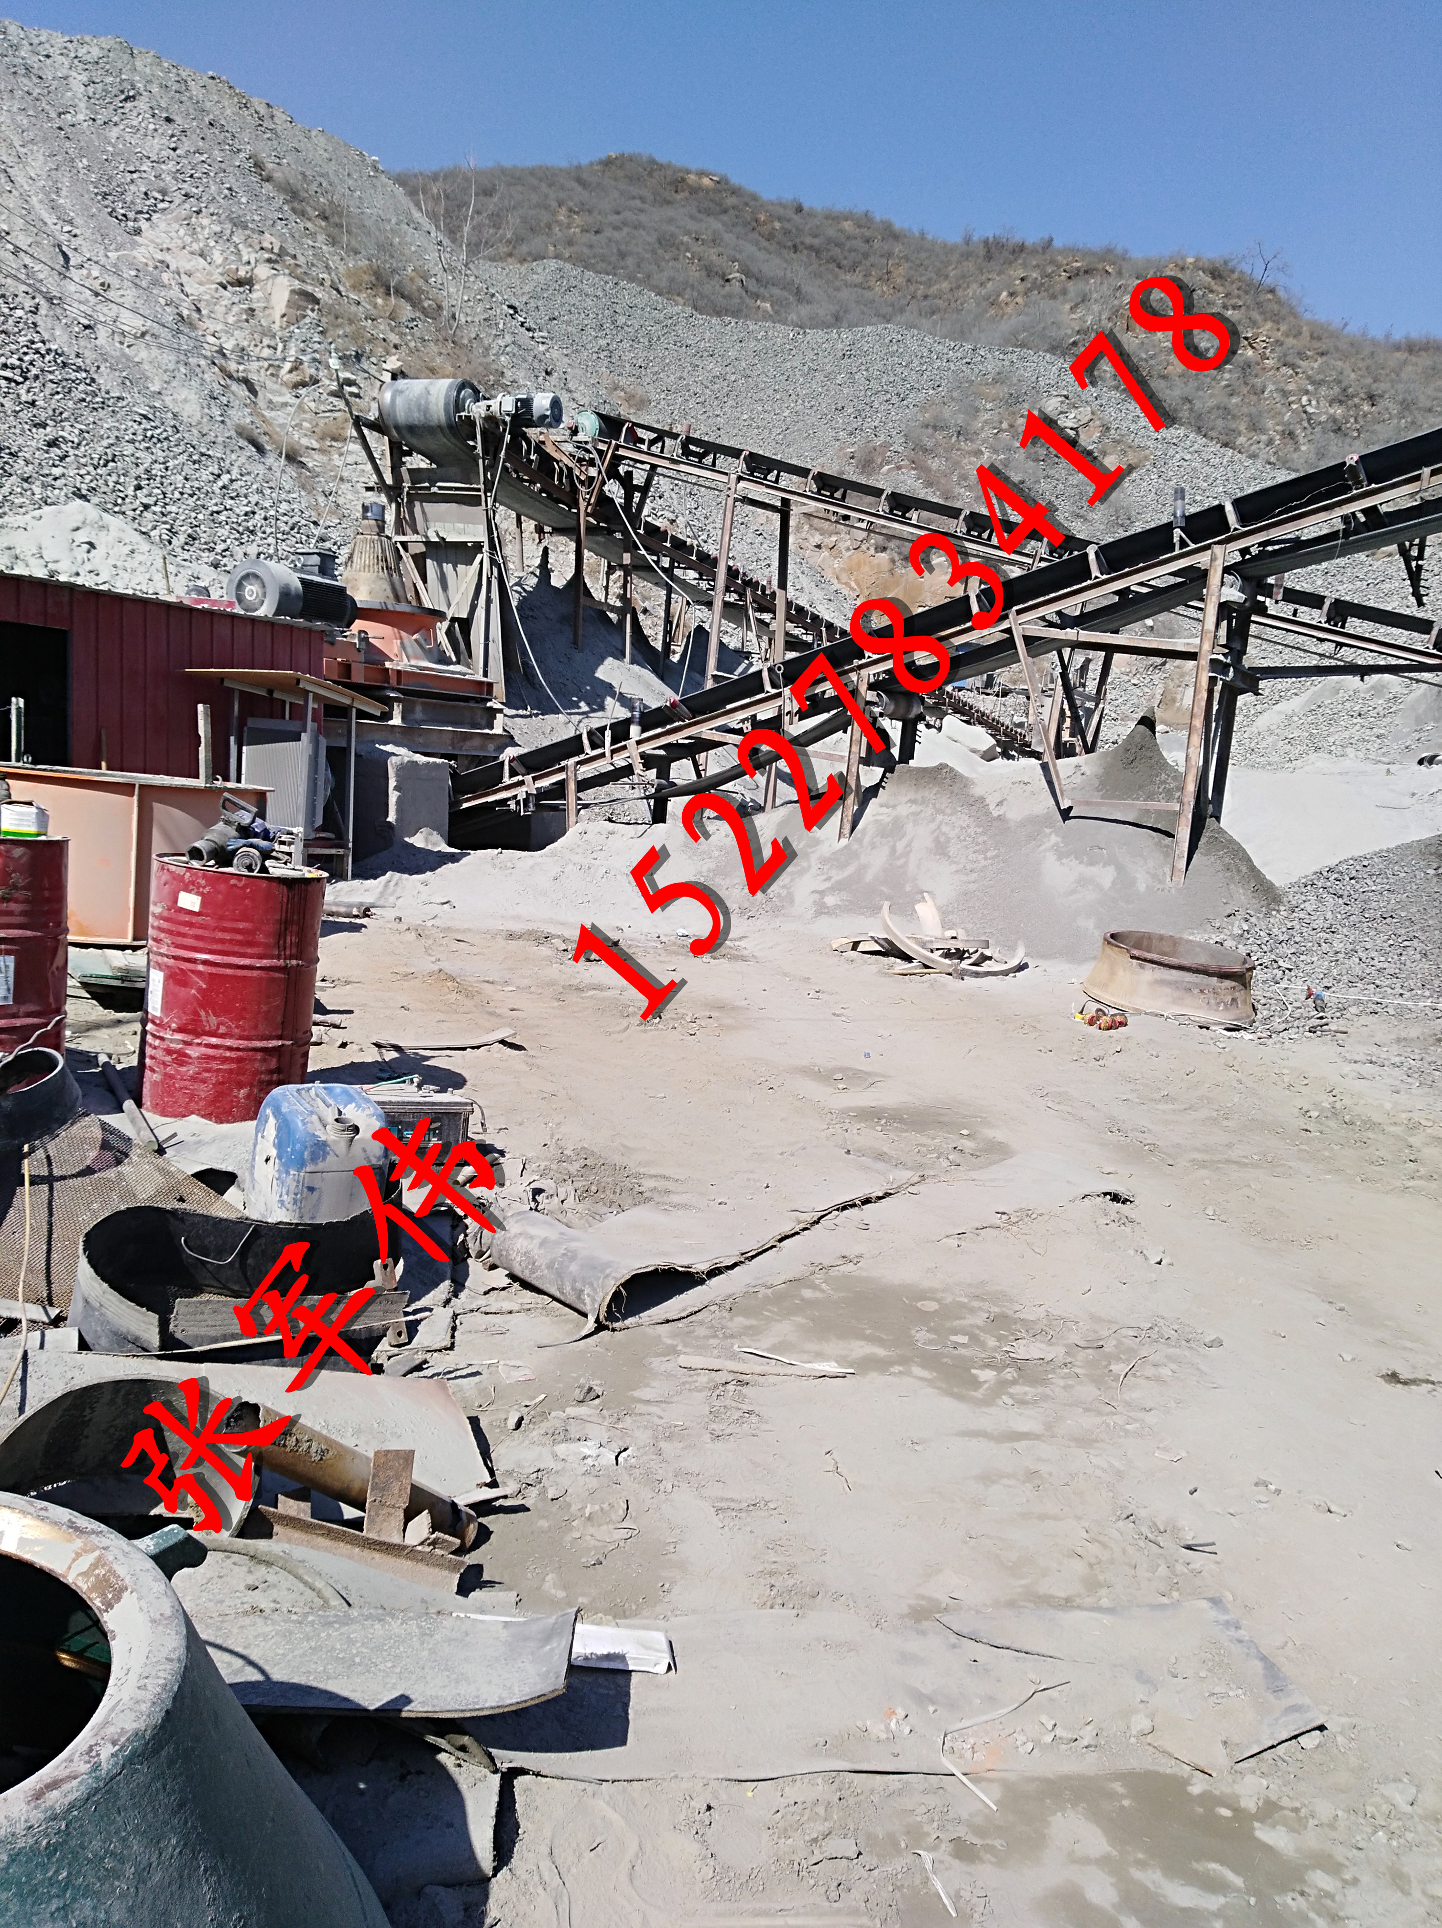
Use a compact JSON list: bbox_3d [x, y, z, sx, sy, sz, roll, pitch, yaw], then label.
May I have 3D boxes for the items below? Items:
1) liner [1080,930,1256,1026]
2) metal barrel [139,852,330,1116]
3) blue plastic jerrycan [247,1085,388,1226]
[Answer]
[{"bbox_3d":[2.735,0.070,8.762,1.028,0.327,1.028,8,14,0],"label":"liner"},{"bbox_3d":[-1.744,0.077,5.169,0.588,0.880,0.588,8,10,0],"label":"metal barrel"},{"bbox_3d":[-1.057,0.519,3.780,0.290,0.390,0.280,0,8,-33],"label":"blue plastic jerrycan"}]

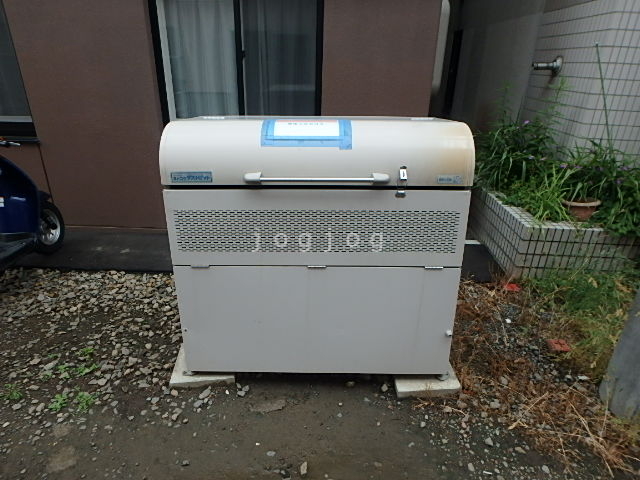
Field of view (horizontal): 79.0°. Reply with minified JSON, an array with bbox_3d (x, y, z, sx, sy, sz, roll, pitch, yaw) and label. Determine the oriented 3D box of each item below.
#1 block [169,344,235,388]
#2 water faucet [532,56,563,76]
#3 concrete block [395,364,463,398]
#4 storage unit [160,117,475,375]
[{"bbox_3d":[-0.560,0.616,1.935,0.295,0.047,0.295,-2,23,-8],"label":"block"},{"bbox_3d":[1.821,-1.412,3.145,0.200,0.135,0.135,3,22,3],"label":"water faucet"},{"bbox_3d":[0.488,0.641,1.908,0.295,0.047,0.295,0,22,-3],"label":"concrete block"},{"bbox_3d":[0.004,-0.001,1.905,1.235,1.150,0.630,1,19,1],"label":"storage unit"}]

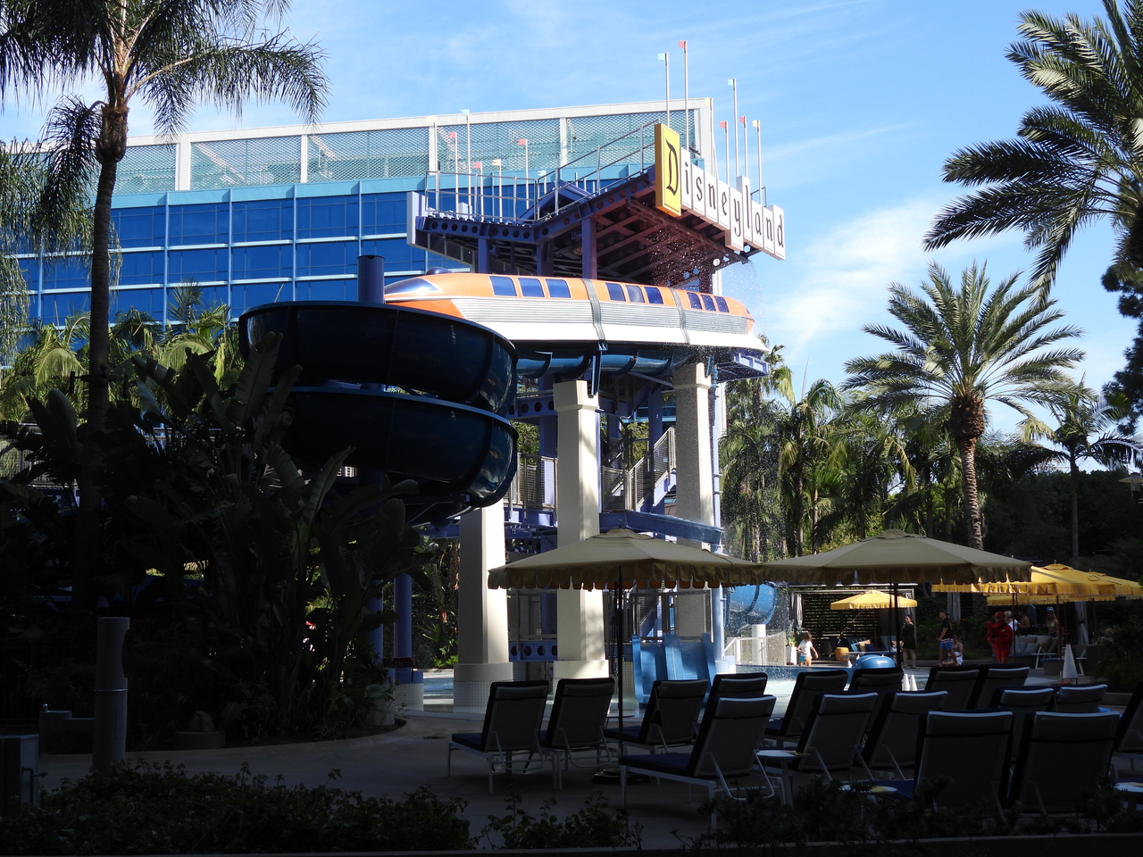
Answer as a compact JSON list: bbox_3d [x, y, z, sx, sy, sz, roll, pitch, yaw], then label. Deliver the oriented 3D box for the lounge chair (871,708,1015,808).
[{"bbox_3d":[2.508,2.412,9.716,0.683,1.051,1.612,0,-8,-3],"label":"lounge chair"}]

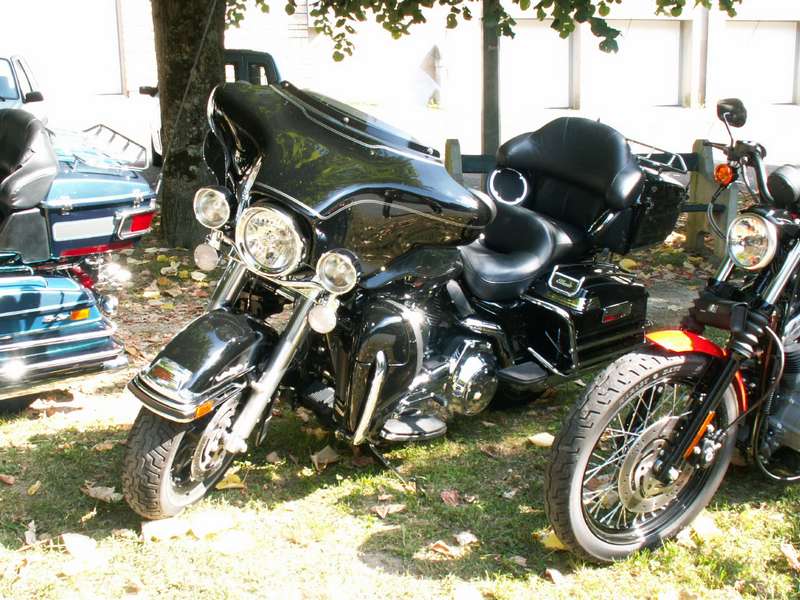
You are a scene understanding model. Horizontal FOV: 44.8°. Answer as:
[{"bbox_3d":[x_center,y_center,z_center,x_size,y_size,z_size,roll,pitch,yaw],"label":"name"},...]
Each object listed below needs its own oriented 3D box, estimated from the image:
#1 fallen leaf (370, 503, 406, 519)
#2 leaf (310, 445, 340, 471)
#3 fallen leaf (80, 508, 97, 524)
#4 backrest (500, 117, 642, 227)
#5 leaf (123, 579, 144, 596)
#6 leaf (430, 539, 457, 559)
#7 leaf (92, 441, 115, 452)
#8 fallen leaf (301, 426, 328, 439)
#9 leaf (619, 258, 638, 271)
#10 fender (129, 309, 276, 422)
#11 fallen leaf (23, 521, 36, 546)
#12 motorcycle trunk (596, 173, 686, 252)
[{"bbox_3d":[-0.037,0.671,3.096,0.113,0.020,0.068,-1,14,-1],"label":"fallen leaf"},{"bbox_3d":[-0.267,0.562,3.470,0.104,0.051,0.102,-2,14,-5],"label":"leaf"},{"bbox_3d":[-0.993,0.690,3.093,0.055,0.028,0.070,-5,11,-18],"label":"fallen leaf"},{"bbox_3d":[0.610,-0.520,3.873,0.250,0.380,0.570,-10,23,-43],"label":"backrest"},{"bbox_3d":[-0.732,0.789,2.664,0.055,0.016,0.052,-5,15,-17],"label":"leaf"},{"bbox_3d":[0.121,0.691,2.700,0.075,0.030,0.075,-1,10,0],"label":"leaf"},{"bbox_3d":[-1.109,0.547,3.628,0.076,0.016,0.054,-5,15,-18],"label":"leaf"},{"bbox_3d":[-0.338,0.530,3.884,0.100,0.020,0.090,-3,10,-5],"label":"fallen leaf"},{"bbox_3d":[1.550,-0.241,6.583,0.128,0.053,0.118,3,15,13],"label":"leaf"},{"bbox_3d":[-0.554,0.190,2.893,0.215,0.330,0.620,25,16,12],"label":"fender"},{"bbox_3d":[-1.073,0.676,2.810,0.045,0.065,0.050,-1,10,0],"label":"fallen leaf"},{"bbox_3d":[0.809,-0.459,4.101,0.450,0.330,0.570,-10,23,-43],"label":"motorcycle trunk"}]

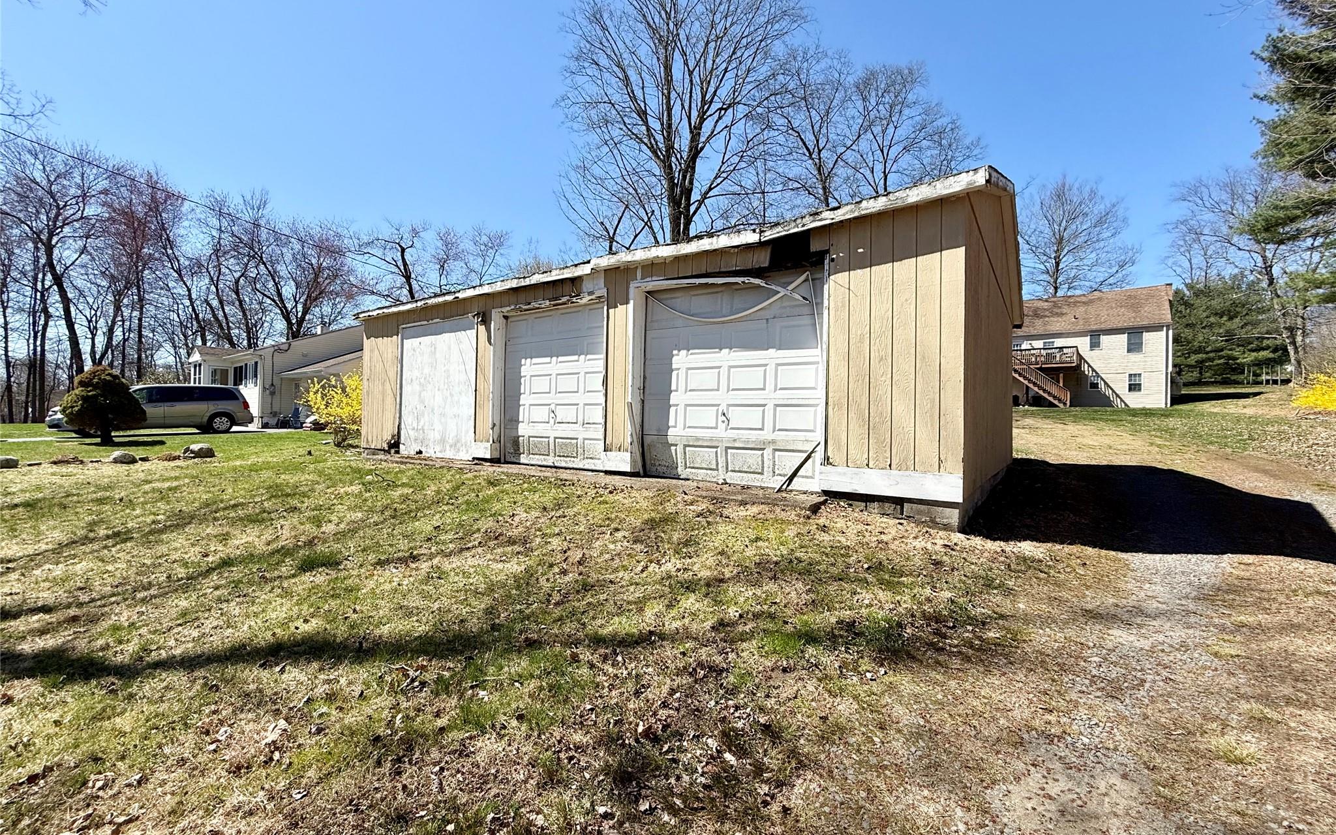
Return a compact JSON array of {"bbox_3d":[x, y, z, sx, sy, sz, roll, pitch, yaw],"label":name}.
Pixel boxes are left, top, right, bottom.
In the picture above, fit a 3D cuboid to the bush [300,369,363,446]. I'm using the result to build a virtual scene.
[{"bbox_3d":[-8.283,-0.220,13.900,2.200,2.000,2.000,0,0,36],"label":"bush"}]

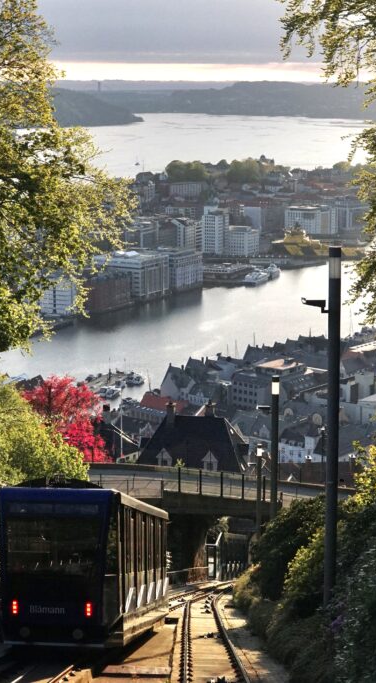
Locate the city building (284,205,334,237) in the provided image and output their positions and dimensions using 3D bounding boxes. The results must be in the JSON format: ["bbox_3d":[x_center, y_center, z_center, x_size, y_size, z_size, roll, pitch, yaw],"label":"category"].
[{"bbox_3d":[122.900,-124.625,1309.501,40.000,27.000,24.000,7,14,31],"label":"city building"}]

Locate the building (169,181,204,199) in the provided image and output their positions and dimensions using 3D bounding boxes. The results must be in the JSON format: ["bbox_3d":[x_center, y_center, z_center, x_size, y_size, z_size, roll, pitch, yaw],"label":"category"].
[{"bbox_3d":[-1.500,-168.611,1435.248,37.000,17.000,15.000,-4,12,-20],"label":"building"}]

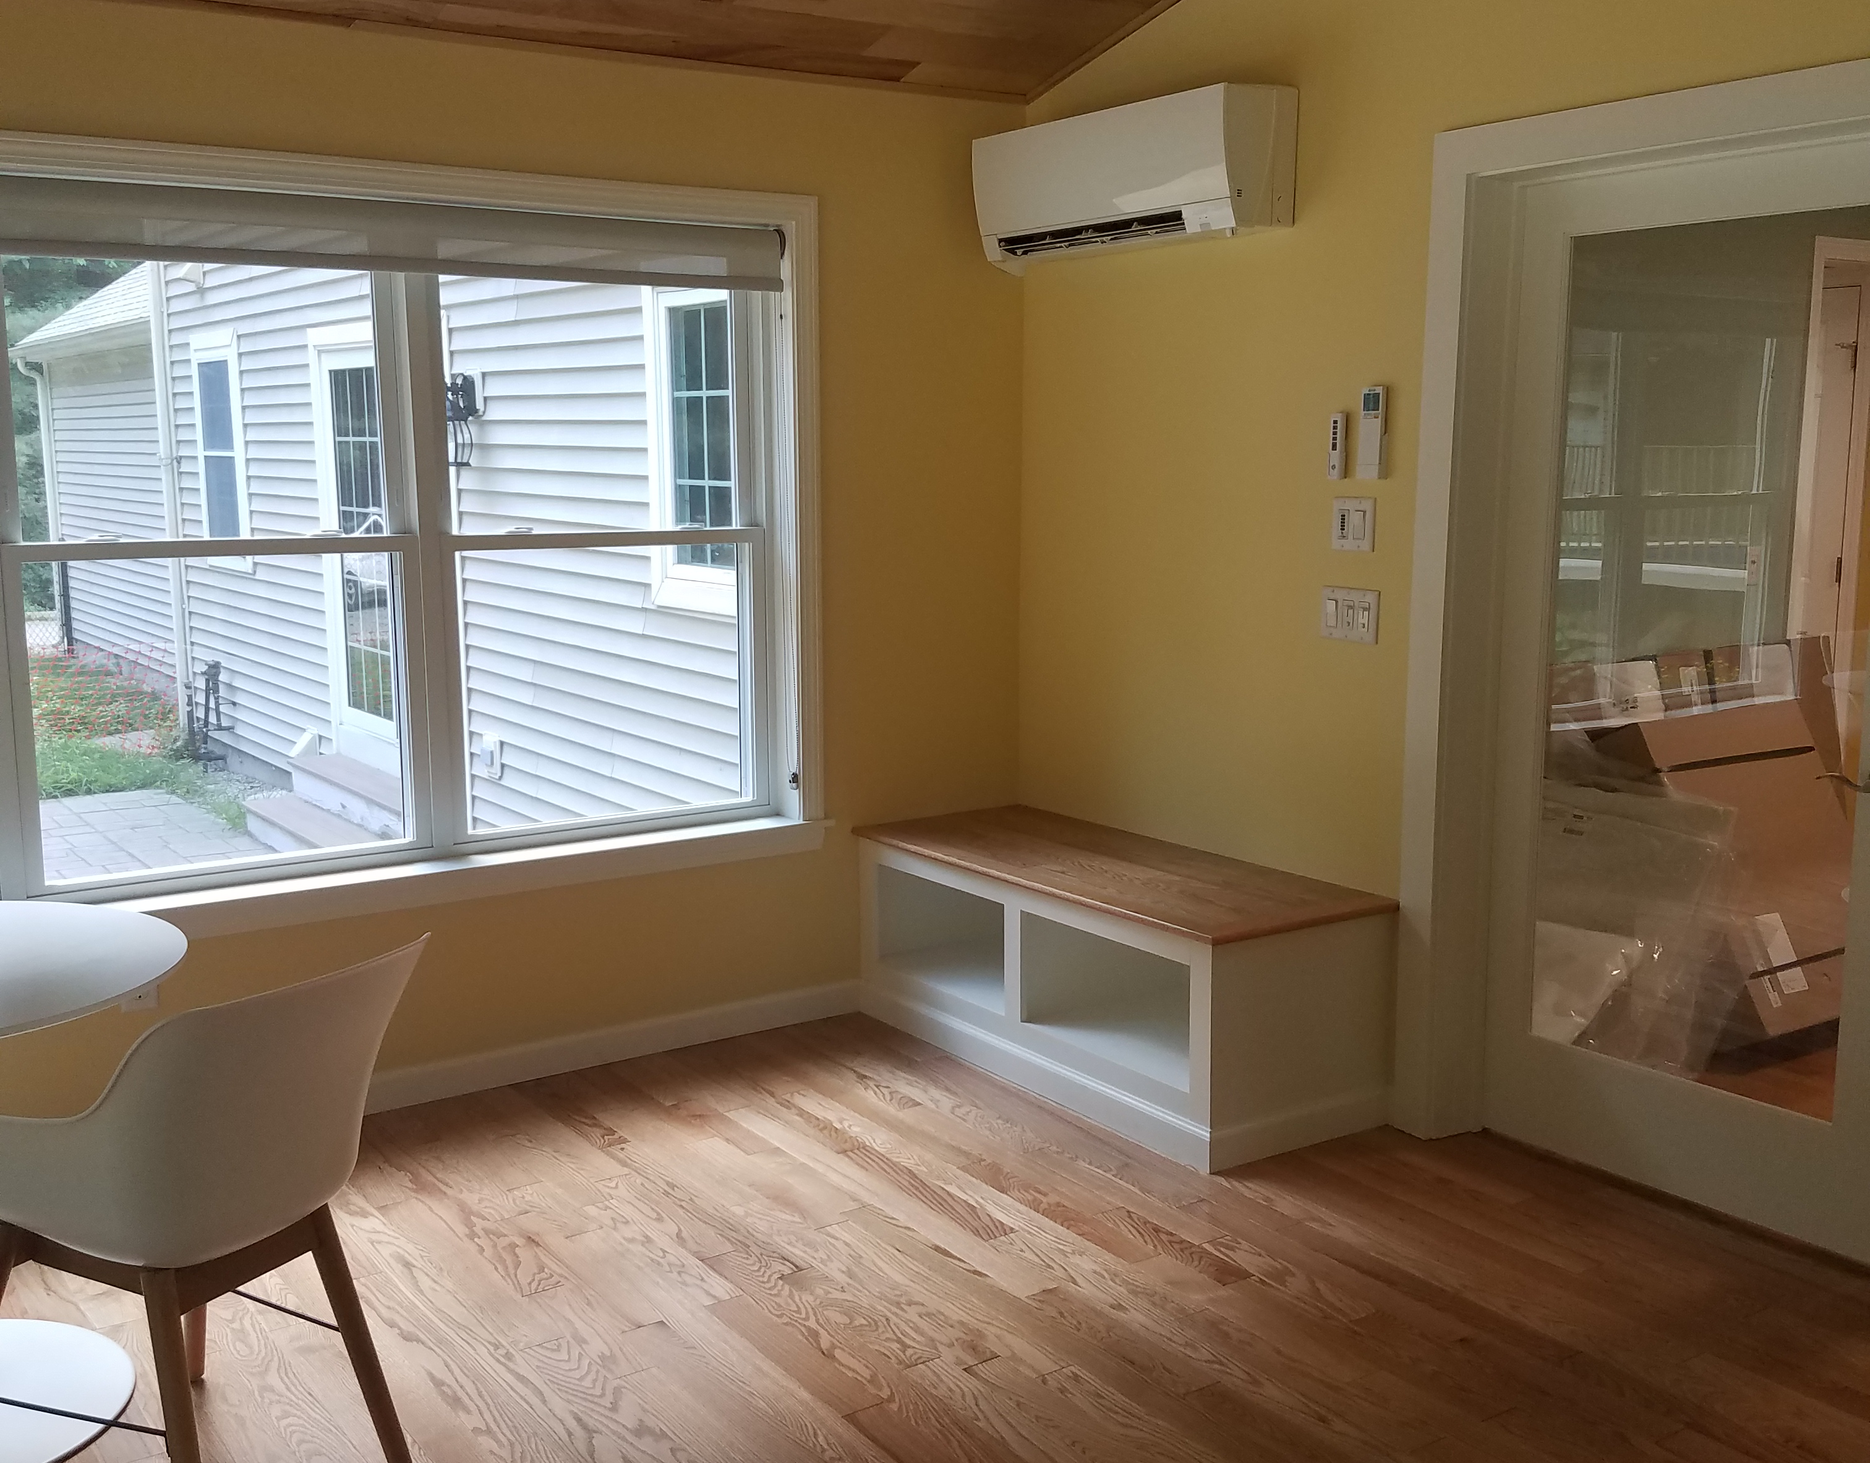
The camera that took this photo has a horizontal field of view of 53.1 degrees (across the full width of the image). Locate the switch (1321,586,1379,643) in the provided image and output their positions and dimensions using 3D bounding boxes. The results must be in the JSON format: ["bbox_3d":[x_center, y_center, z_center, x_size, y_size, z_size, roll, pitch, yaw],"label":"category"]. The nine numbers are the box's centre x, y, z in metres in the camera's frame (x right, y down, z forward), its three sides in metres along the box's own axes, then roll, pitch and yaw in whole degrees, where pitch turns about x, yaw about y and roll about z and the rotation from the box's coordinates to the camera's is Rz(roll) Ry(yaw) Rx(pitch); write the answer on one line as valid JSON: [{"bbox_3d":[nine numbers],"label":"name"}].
[{"bbox_3d":[0.907,-0.252,4.094,0.012,0.114,0.162,-6,11,-34],"label":"switch"}]

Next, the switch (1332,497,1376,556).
[{"bbox_3d":[0.906,-0.445,4.064,0.012,0.114,0.117,-6,11,-34],"label":"switch"}]

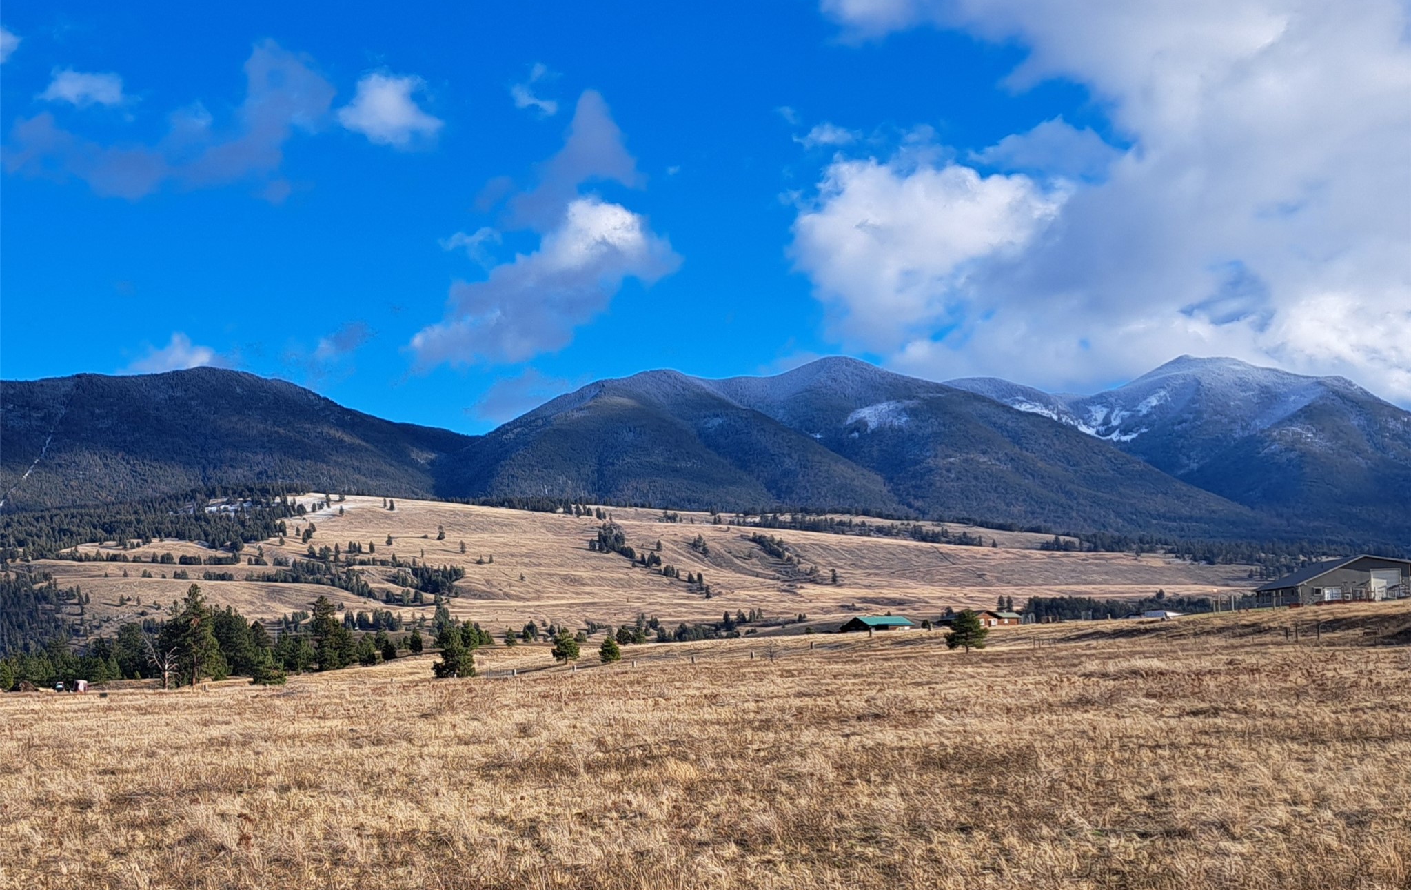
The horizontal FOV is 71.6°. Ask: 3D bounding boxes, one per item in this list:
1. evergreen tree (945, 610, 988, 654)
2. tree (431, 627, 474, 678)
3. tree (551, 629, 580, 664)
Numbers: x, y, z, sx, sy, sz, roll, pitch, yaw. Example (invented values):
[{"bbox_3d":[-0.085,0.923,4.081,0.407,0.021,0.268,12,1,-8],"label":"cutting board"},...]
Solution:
[{"bbox_3d":[30.980,22.120,116.000,5.100,5.080,4.940,0,-9,0],"label":"evergreen tree"},{"bbox_3d":[-37.550,31.010,146.000,6.500,7.440,6.300,0,-9,0],"label":"tree"},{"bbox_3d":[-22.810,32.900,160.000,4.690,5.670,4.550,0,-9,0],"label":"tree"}]

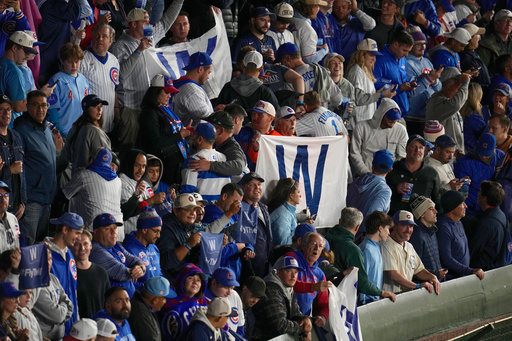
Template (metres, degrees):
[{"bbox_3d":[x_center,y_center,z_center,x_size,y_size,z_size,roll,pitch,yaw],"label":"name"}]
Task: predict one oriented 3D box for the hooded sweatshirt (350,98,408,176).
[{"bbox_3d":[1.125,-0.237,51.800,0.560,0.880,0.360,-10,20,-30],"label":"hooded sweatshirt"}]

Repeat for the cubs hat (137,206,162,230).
[{"bbox_3d":[-0.841,0.369,45.100,0.210,0.210,0.190,16,20,18],"label":"cubs hat"}]

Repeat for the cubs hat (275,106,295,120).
[{"bbox_3d":[0.263,-0.512,51.572,0.180,0.140,0.270,-15,25,-40],"label":"cubs hat"}]

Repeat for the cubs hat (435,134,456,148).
[{"bbox_3d":[1.620,-0.256,49.200,0.180,0.140,0.265,-16,20,-43],"label":"cubs hat"}]

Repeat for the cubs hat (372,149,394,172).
[{"bbox_3d":[1.101,-0.105,48.500,0.180,0.145,0.265,7,18,21],"label":"cubs hat"}]

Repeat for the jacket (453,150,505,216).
[{"bbox_3d":[2.019,0.127,51.600,0.570,0.680,0.380,-8,27,-24],"label":"jacket"}]

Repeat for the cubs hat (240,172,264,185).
[{"bbox_3d":[-0.031,0.072,50.923,0.180,0.140,0.270,-15,25,-40],"label":"cubs hat"}]

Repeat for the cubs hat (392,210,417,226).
[{"bbox_3d":[1.306,0.422,50.000,0.180,0.140,0.270,-12,20,-33],"label":"cubs hat"}]

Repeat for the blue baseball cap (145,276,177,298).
[{"bbox_3d":[-0.835,1.023,49.709,0.270,0.145,0.180,16,15,-10],"label":"blue baseball cap"}]

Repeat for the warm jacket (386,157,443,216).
[{"bbox_3d":[1.435,0.217,51.500,0.550,0.700,0.340,0,17,0],"label":"warm jacket"}]

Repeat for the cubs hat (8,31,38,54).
[{"bbox_3d":[-2.080,-1.143,50.996,0.270,0.145,0.180,23,22,11],"label":"cubs hat"}]

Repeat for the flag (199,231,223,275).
[{"bbox_3d":[-0.363,0.684,46.900,0.210,0.375,0.060,-3,17,-10],"label":"flag"}]

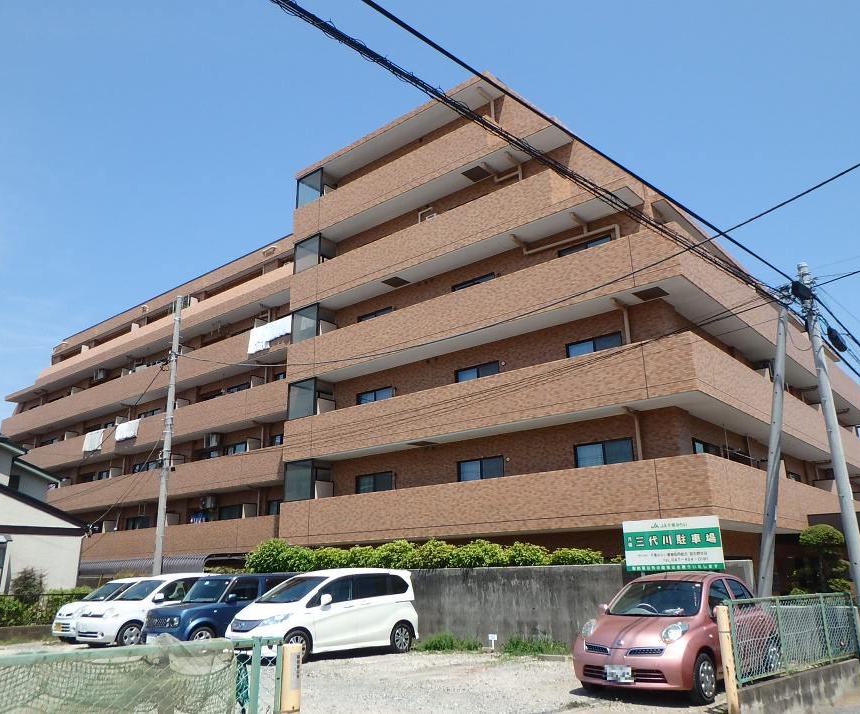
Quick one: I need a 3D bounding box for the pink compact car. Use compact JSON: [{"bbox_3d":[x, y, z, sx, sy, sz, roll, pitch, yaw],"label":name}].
[{"bbox_3d":[3.565,3.877,10.248,1.665,1.525,3.720,-16,-22,40],"label":"pink compact car"}]

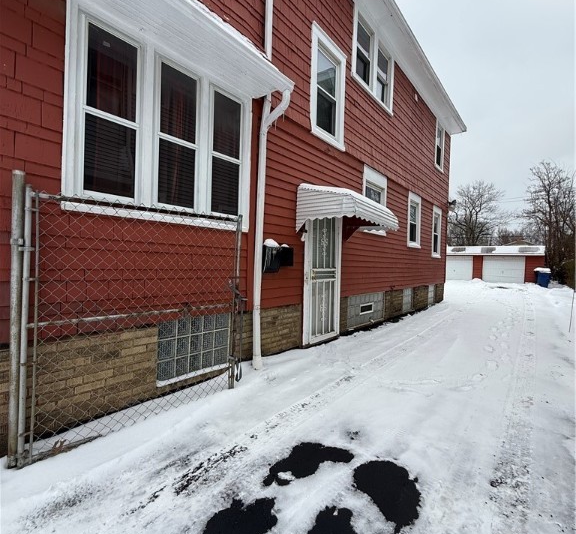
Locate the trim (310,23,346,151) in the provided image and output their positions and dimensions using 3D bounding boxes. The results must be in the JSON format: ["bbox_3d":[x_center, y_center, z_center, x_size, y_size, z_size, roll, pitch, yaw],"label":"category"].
[{"bbox_3d":[0.674,-2.751,4.881,0.130,1.586,0.988,3,1,39],"label":"trim"}]

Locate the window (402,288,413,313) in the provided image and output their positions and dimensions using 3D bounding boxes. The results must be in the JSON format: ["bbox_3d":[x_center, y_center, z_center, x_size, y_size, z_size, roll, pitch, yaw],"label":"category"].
[{"bbox_3d":[3.083,0.857,8.107,0.120,0.609,0.659,3,1,39],"label":"window"}]

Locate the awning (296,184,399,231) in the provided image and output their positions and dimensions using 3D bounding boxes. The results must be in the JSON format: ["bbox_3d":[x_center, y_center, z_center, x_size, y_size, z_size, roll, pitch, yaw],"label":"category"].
[{"bbox_3d":[0.922,-0.791,4.601,0.890,0.675,1.386,3,1,39],"label":"awning"}]

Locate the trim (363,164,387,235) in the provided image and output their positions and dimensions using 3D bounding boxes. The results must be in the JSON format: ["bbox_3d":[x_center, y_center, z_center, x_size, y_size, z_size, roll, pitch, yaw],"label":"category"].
[{"bbox_3d":[1.803,-1.314,6.345,0.130,1.239,1.175,3,1,39],"label":"trim"}]

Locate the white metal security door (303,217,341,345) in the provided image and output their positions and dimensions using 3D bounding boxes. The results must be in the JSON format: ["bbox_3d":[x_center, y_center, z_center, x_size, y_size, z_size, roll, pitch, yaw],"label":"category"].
[{"bbox_3d":[0.590,0.150,4.937,0.120,2.030,1.015,3,1,39],"label":"white metal security door"}]

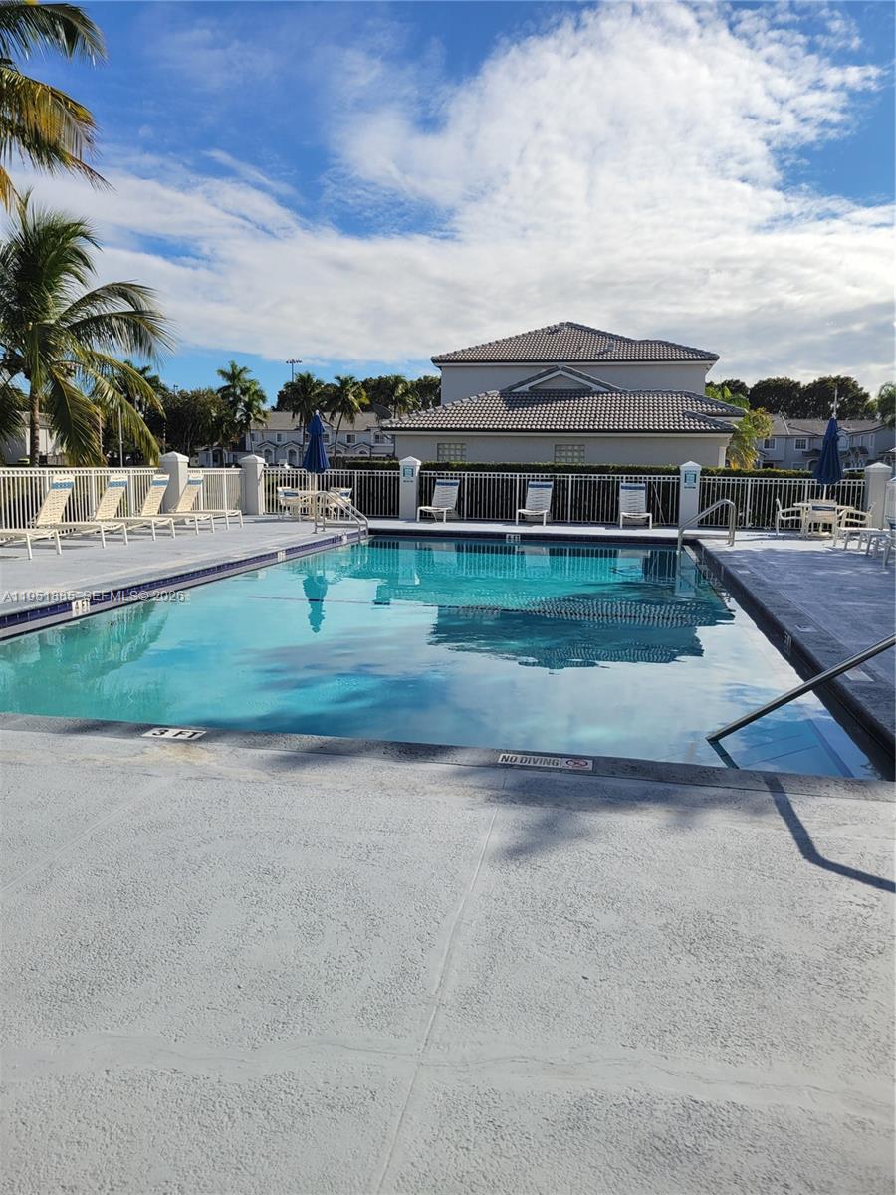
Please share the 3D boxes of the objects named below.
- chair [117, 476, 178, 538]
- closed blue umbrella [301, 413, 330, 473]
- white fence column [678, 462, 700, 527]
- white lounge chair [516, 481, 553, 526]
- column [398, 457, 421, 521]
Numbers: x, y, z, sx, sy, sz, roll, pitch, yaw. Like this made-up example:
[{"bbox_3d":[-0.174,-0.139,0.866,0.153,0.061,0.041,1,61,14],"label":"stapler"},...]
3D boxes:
[{"bbox_3d":[-5.890,-1.657,16.493,1.620,1.120,0.690,3,9,11],"label":"chair"},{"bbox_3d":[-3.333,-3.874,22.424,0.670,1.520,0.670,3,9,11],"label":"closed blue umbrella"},{"bbox_3d":[5.785,-2.453,21.479,0.460,1.585,0.460,3,9,11],"label":"white fence column"},{"bbox_3d":[2.181,-2.300,21.971,0.680,1.020,1.400,3,9,16],"label":"white lounge chair"},{"bbox_3d":[-0.953,-2.743,22.677,0.460,1.585,0.460,3,9,11],"label":"column"}]

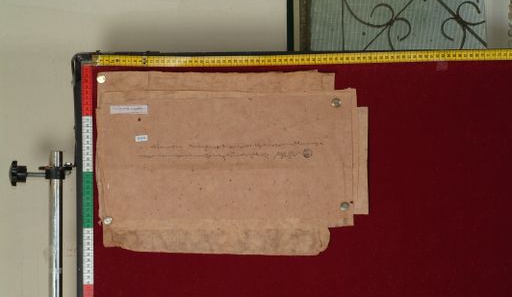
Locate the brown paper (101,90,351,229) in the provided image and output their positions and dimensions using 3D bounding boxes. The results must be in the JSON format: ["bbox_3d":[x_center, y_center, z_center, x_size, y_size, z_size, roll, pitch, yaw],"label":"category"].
[{"bbox_3d":[-0.053,0.017,2.238,0.463,0.242,0.008,-1,-2,2],"label":"brown paper"}]

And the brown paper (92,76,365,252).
[{"bbox_3d":[-0.043,0.026,2.240,0.489,0.328,0.010,-1,-2,2],"label":"brown paper"}]

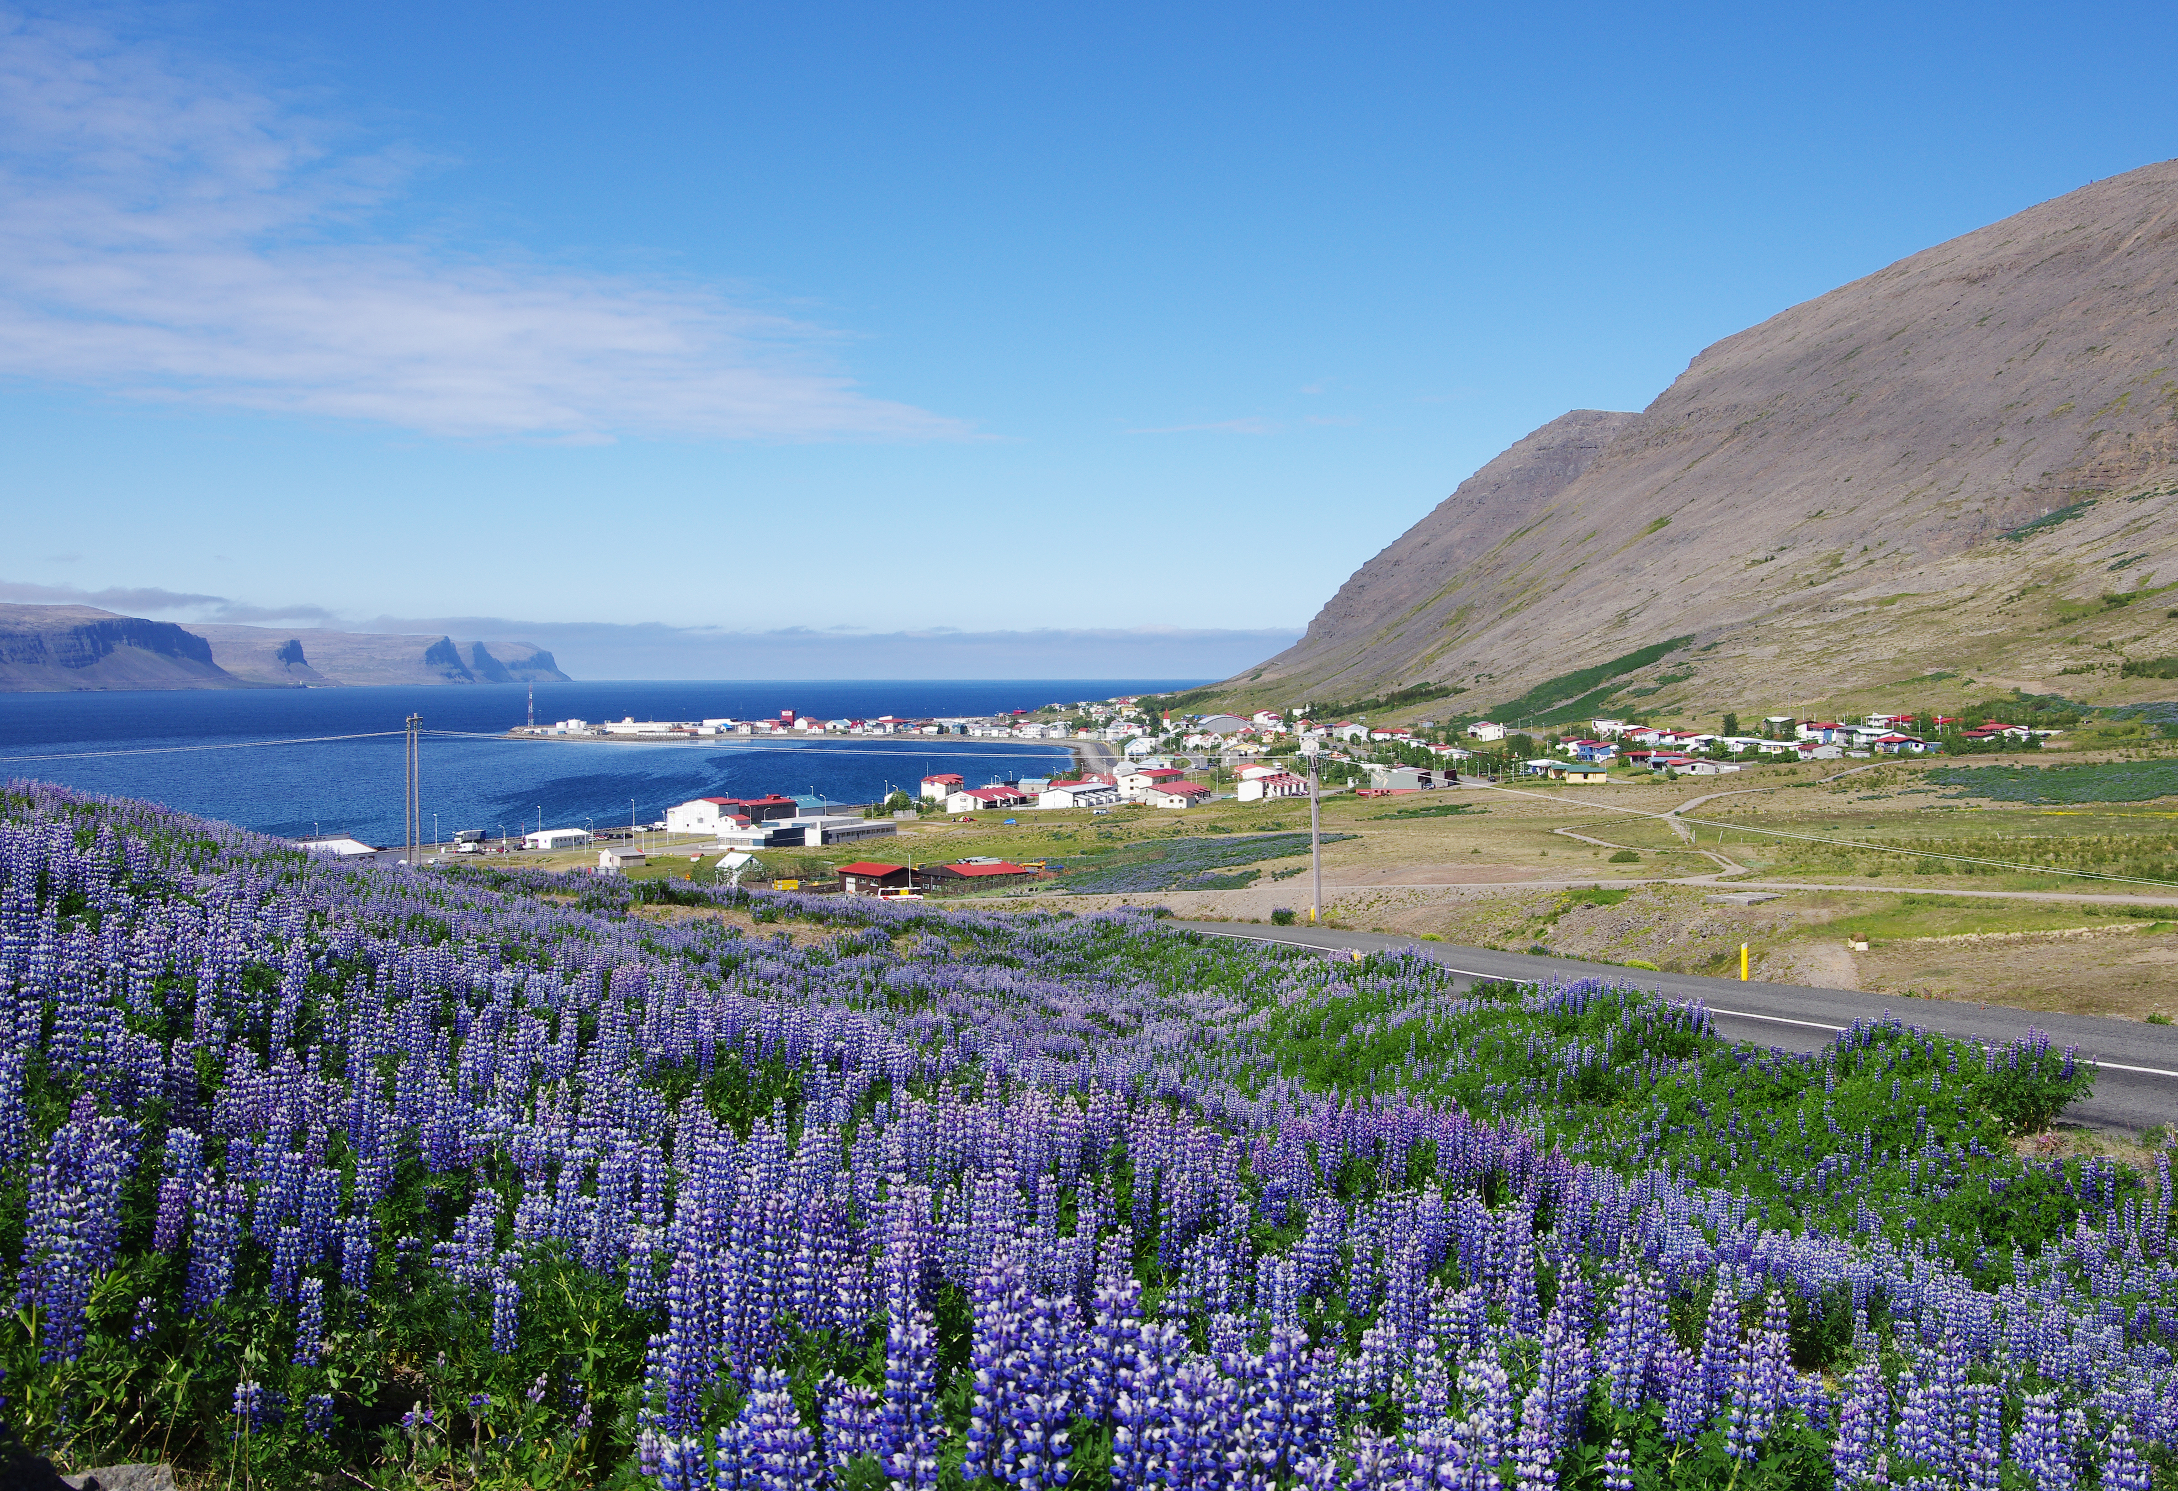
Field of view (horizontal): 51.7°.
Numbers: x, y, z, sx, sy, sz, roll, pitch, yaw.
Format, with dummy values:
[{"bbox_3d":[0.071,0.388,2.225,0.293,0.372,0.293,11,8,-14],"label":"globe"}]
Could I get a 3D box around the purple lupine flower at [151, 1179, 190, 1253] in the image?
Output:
[{"bbox_3d":[-2.043,1.047,5.000,0.070,0.170,0.070,7,2,0],"label":"purple lupine flower"}]

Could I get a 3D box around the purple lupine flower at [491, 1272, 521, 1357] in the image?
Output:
[{"bbox_3d":[-1.064,1.035,4.100,0.053,0.158,0.053,0,2,0],"label":"purple lupine flower"}]

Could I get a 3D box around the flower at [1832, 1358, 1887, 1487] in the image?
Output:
[{"bbox_3d":[1.166,1.034,3.400,0.080,0.215,0.080,0,2,0],"label":"flower"}]

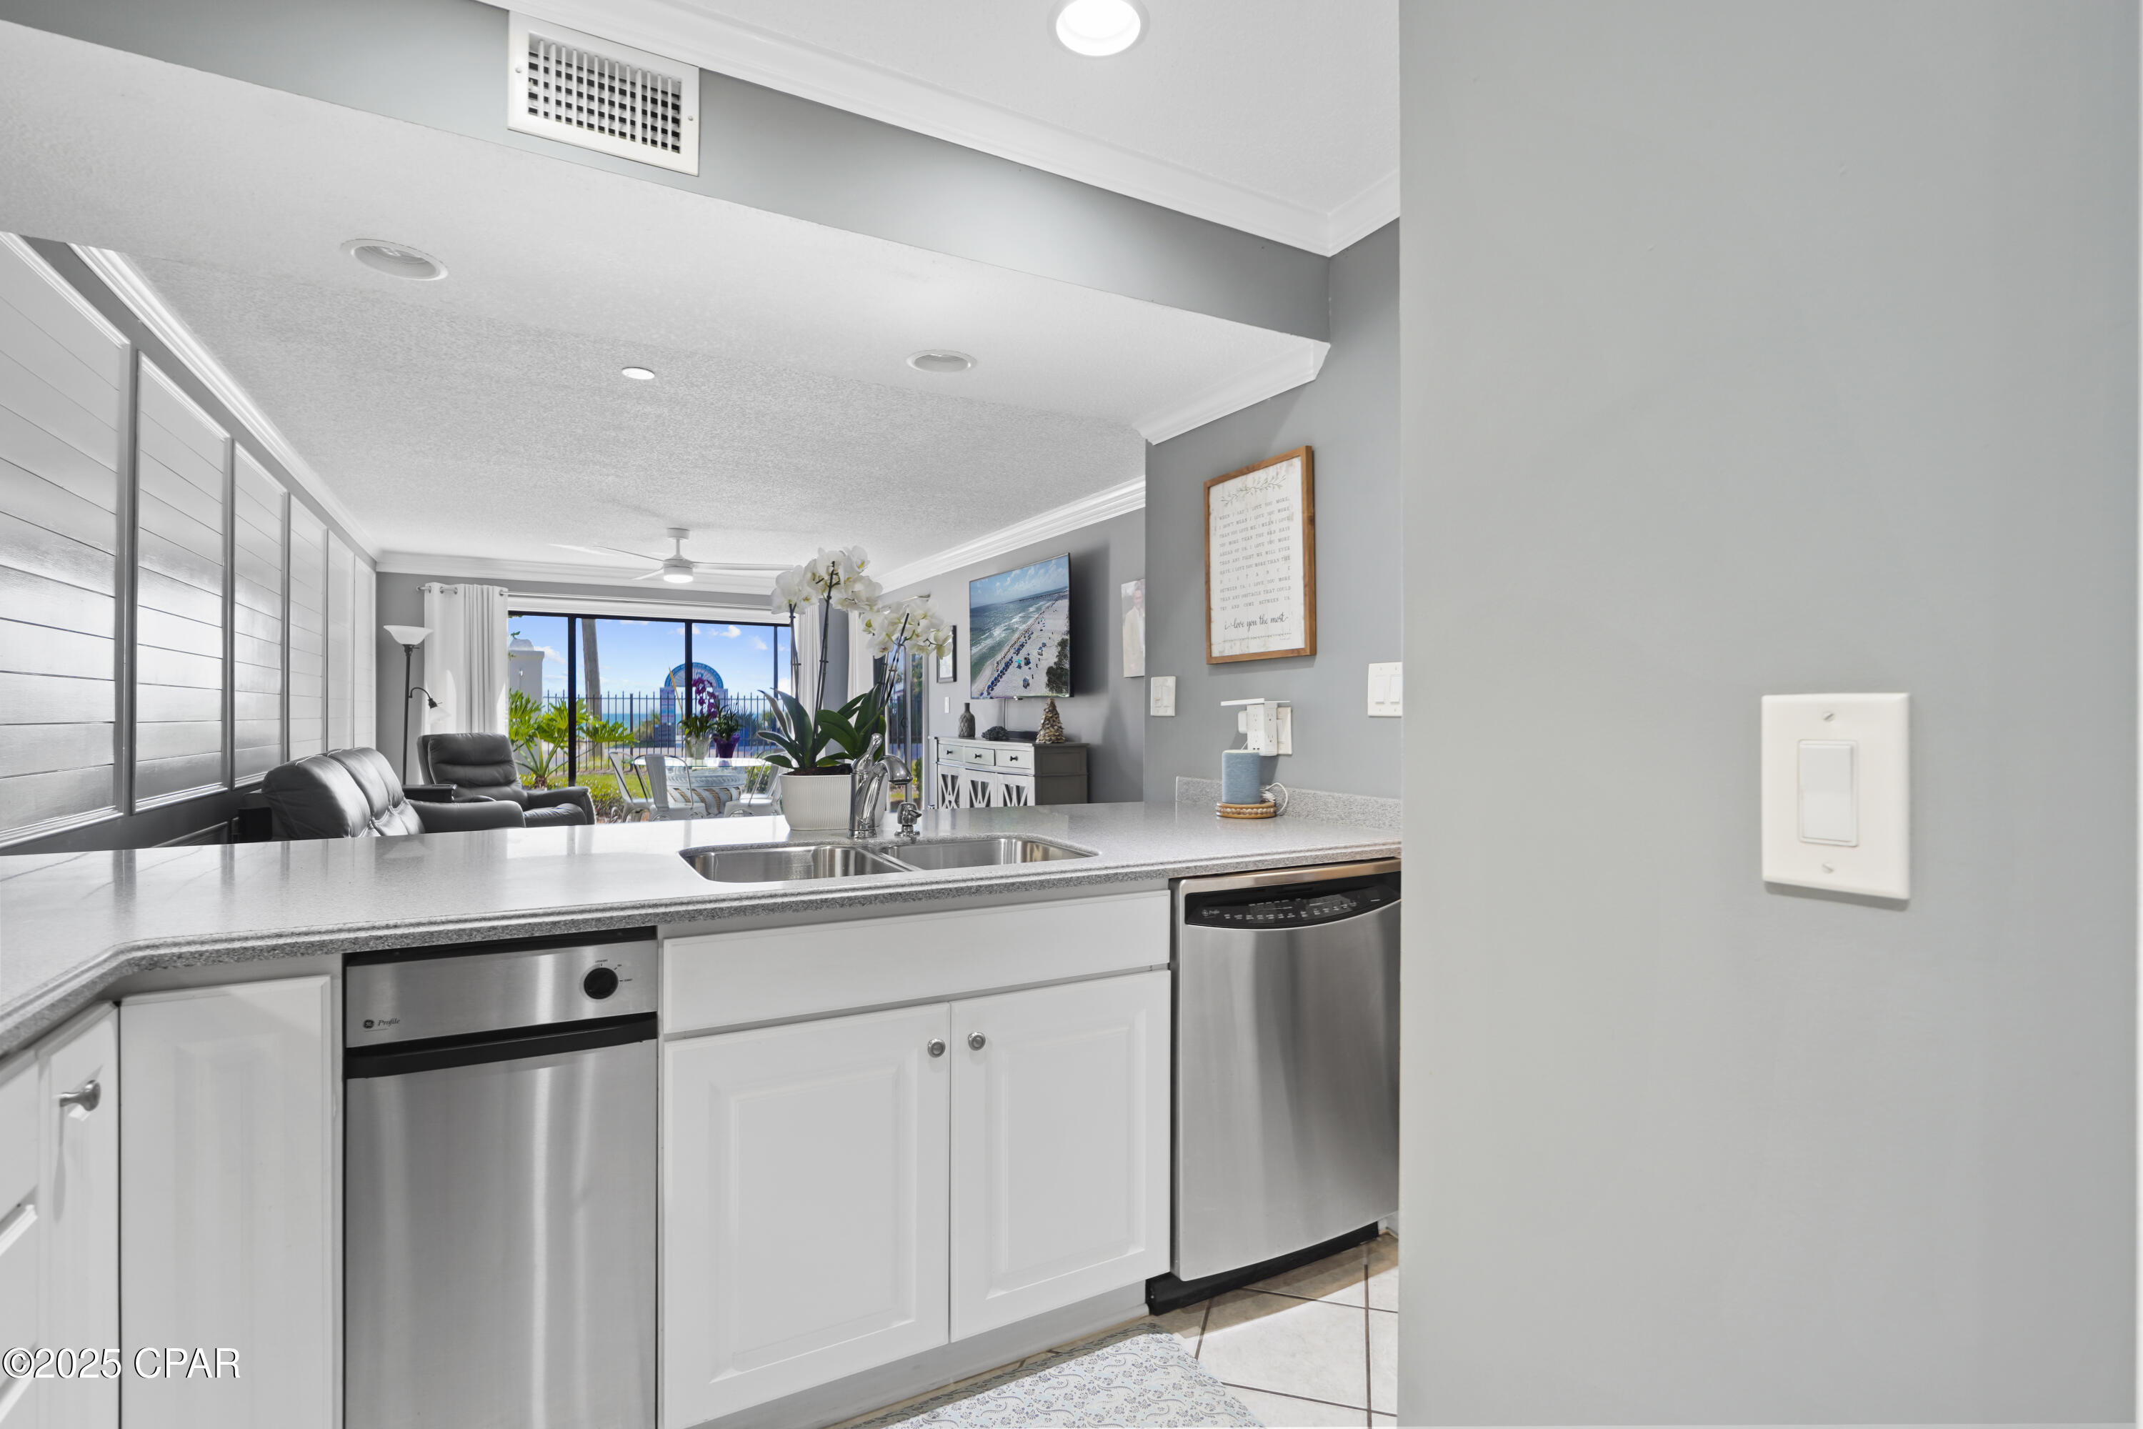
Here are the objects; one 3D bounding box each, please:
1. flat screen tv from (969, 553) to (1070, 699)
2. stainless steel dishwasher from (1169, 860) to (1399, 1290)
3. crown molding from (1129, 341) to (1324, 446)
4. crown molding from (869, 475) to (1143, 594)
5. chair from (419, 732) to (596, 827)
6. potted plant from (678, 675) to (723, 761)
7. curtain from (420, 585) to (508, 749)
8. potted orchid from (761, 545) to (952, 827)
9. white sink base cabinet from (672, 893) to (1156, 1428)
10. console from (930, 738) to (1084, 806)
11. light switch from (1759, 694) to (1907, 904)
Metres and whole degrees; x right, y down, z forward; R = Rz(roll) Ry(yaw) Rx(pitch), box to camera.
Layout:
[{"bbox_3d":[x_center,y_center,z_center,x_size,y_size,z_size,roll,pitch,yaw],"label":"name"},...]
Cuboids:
[{"bbox_3d":[-0.340,-0.527,6.596,0.060,0.840,1.510,0,0,-28],"label":"flat screen tv"},{"bbox_3d":[0.336,0.767,2.333,0.610,0.860,0.600,0,0,-28],"label":"stainless steel dishwasher"},{"bbox_3d":[0.422,-0.894,2.895,0.058,0.070,0.845,0,0,-29],"label":"crown molding"},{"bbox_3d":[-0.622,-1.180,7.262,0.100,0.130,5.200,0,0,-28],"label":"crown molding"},{"bbox_3d":[-3.929,0.660,7.100,0.950,1.050,0.900,0,0,21],"label":"chair"},{"bbox_3d":[-3.196,0.035,8.700,0.360,0.730,0.350,0,0,-28],"label":"potted plant"},{"bbox_3d":[-4.675,0.074,7.816,0.550,2.180,0.130,0,0,-29],"label":"curtain"},{"bbox_3d":[-0.531,-0.068,2.500,0.400,0.690,0.280,0,0,-29],"label":"potted orchid"},{"bbox_3d":[-0.350,0.762,2.001,0.920,0.875,0.600,0,0,-28],"label":"white sink base cabinet"},{"bbox_3d":[-0.421,0.680,6.442,0.360,1.020,1.530,0,0,-29],"label":"console"},{"bbox_3d":[0.488,0.050,0.649,0.009,0.124,0.079,0,0,-29],"label":"light switch"}]

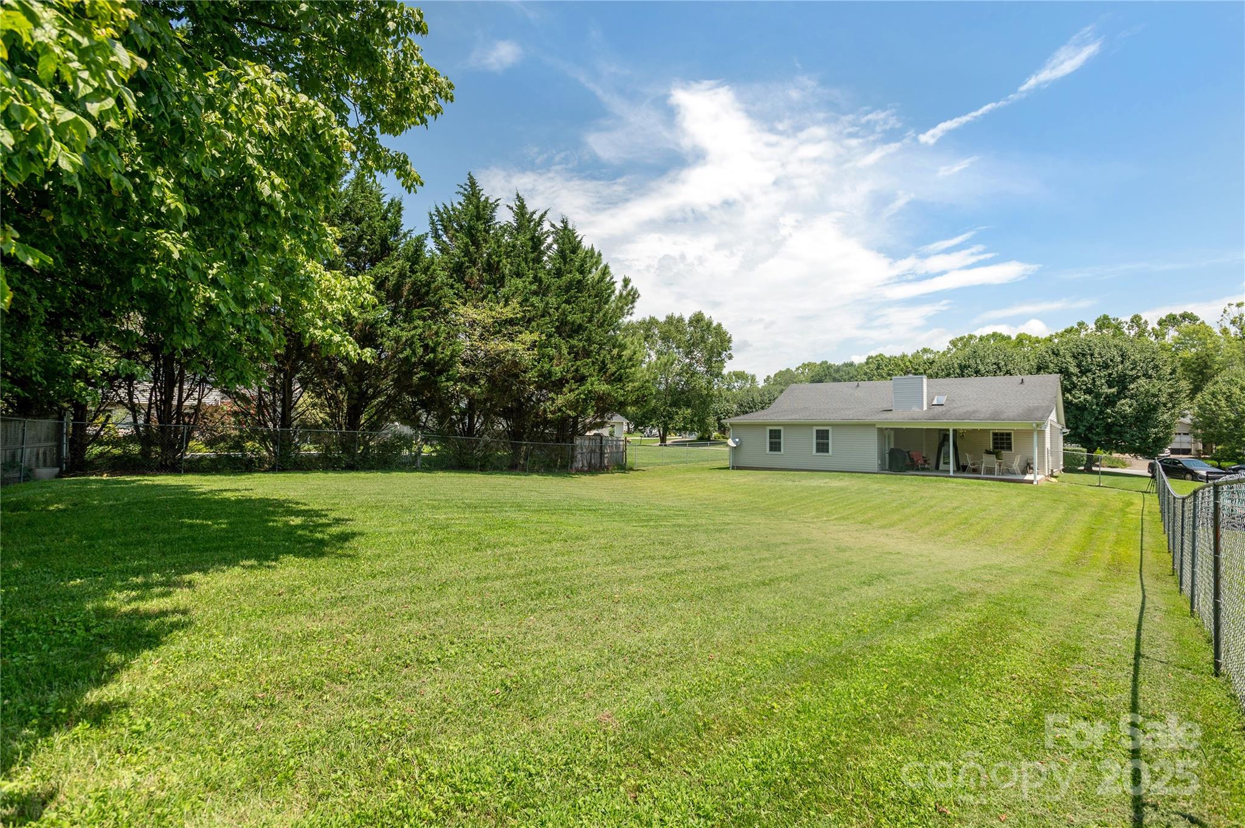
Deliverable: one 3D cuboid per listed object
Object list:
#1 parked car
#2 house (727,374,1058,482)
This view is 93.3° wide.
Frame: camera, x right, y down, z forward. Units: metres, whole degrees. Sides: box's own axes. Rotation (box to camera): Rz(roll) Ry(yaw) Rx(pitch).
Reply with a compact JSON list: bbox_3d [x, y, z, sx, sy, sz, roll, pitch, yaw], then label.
[{"bbox_3d":[39.420,3.880,41.080,1.820,1.460,4.800,0,-1,7],"label":"parked car"},{"bbox_3d":[16.904,0.544,35.594,15.630,5.481,16.039,-1,-1,39],"label":"house"}]

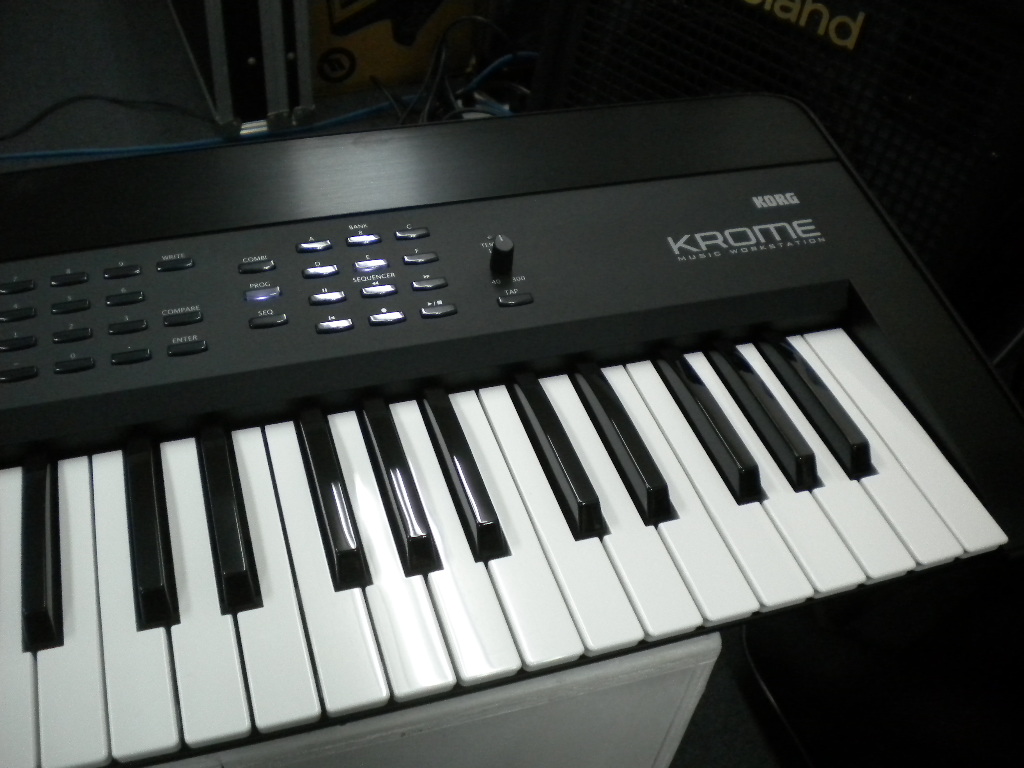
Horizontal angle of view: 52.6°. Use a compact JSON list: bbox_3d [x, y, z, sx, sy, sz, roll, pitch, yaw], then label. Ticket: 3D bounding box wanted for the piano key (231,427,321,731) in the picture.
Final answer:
[{"bbox_3d":[-0.095,0.068,0.389,0.022,0.010,0.140,-10,46,-15],"label":"piano key"}]

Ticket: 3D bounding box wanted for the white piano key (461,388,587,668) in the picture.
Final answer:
[{"bbox_3d":[-0.006,0.054,0.413,0.022,0.010,0.140,-10,46,-15],"label":"white piano key"}]

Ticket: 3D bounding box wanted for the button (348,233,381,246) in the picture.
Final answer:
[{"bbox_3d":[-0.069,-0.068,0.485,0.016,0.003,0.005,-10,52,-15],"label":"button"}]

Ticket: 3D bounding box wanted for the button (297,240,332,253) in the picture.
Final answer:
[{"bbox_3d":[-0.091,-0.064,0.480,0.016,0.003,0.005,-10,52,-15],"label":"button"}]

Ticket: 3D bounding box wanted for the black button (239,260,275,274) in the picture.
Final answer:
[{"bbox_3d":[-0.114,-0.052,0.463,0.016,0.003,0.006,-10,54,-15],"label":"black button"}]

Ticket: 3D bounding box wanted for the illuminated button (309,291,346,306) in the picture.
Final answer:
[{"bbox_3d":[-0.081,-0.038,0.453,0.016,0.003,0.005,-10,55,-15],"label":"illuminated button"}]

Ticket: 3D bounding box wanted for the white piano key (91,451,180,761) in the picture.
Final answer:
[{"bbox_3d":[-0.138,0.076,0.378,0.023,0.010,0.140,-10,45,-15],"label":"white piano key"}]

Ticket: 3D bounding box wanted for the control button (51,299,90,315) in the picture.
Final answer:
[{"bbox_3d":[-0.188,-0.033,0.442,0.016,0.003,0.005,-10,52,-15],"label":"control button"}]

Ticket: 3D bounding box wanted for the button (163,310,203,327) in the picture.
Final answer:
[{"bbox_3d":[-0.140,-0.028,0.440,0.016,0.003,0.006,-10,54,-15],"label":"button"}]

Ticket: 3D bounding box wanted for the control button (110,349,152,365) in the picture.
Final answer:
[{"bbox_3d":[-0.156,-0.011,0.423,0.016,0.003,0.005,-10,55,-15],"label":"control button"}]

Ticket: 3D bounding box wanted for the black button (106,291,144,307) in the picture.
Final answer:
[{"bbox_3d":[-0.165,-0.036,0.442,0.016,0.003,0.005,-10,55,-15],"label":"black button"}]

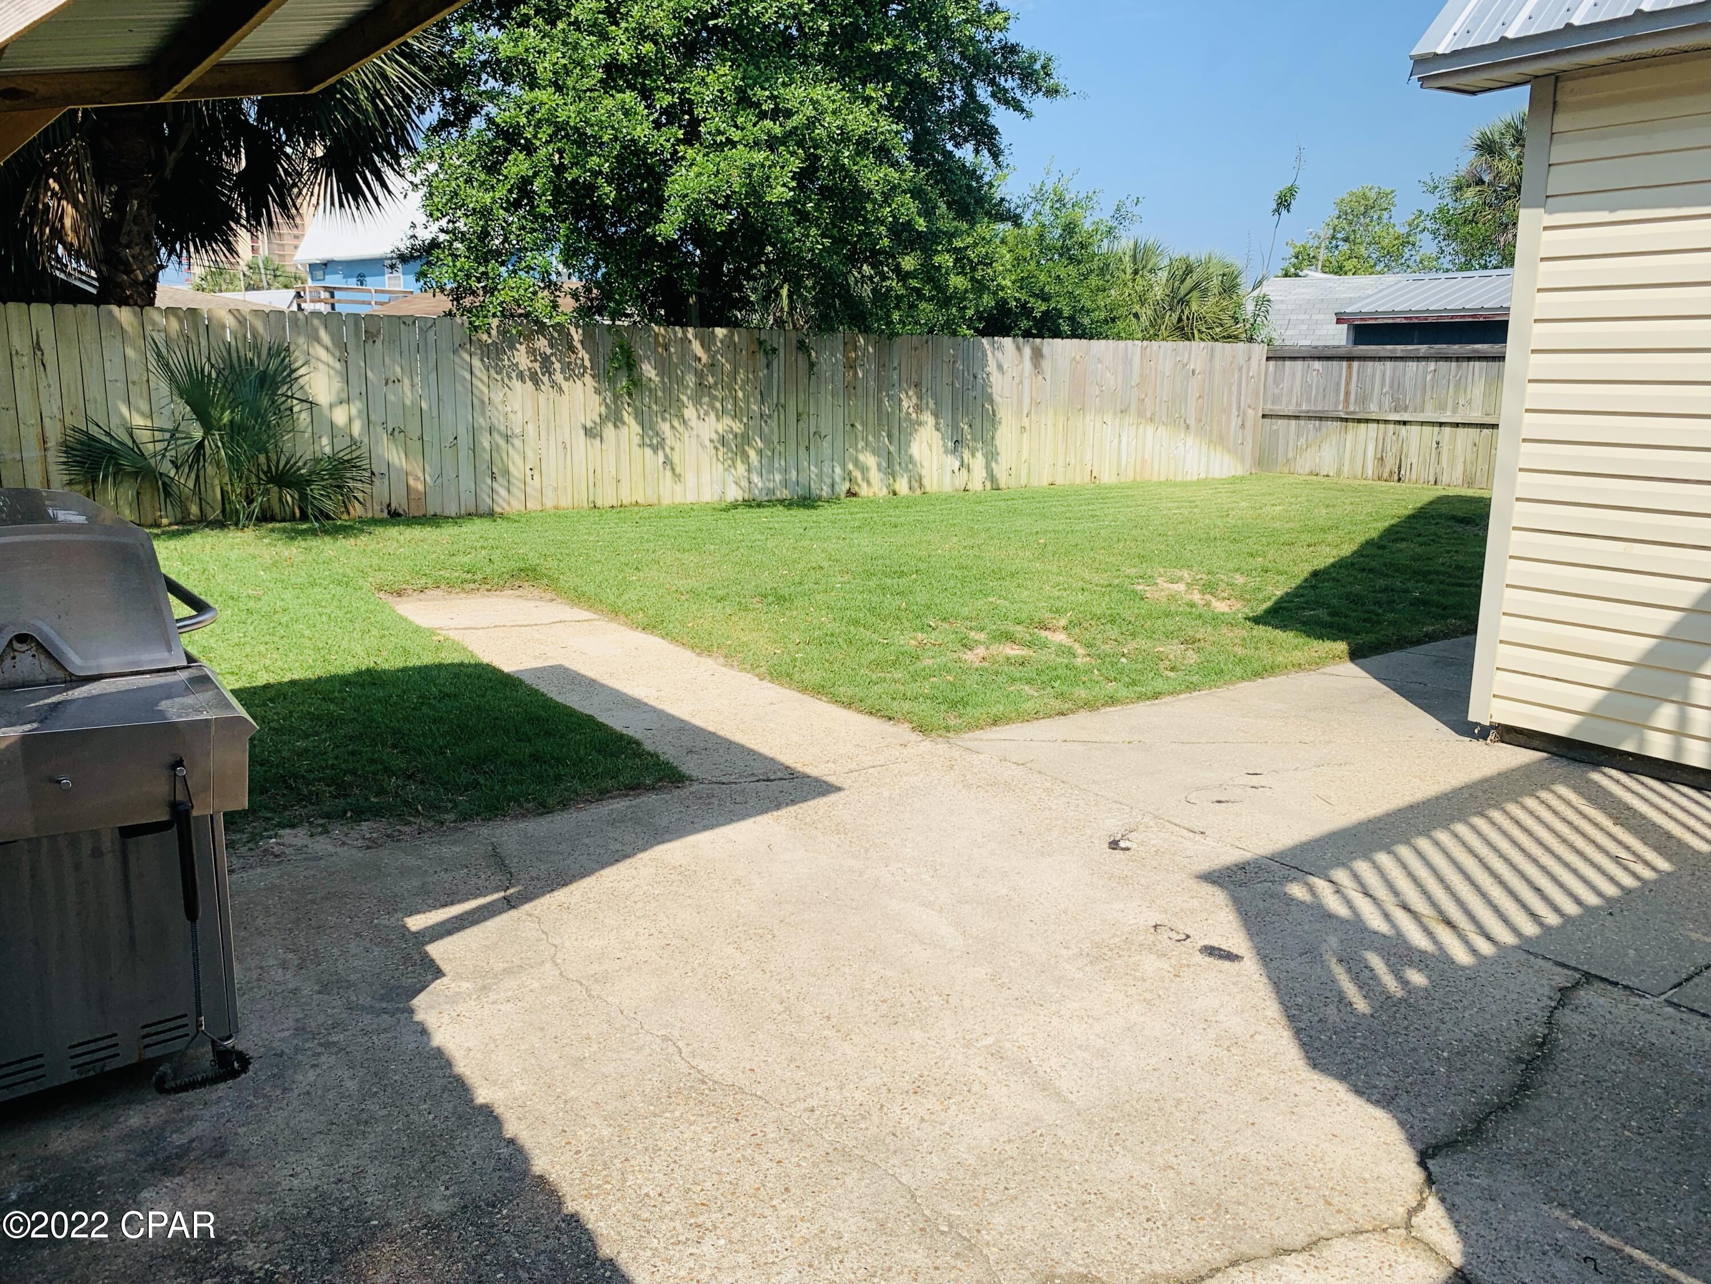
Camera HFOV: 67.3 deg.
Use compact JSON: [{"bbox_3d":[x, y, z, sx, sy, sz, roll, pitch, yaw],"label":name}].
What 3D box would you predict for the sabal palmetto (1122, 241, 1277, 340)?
[{"bbox_3d":[5.184,-4.432,20.005,2.450,3.410,2.450,1,12,0],"label":"sabal palmetto"}]

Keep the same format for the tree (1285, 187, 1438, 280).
[{"bbox_3d":[13.255,-8.983,34.871,4.460,6.480,4.460,1,12,0],"label":"tree"}]

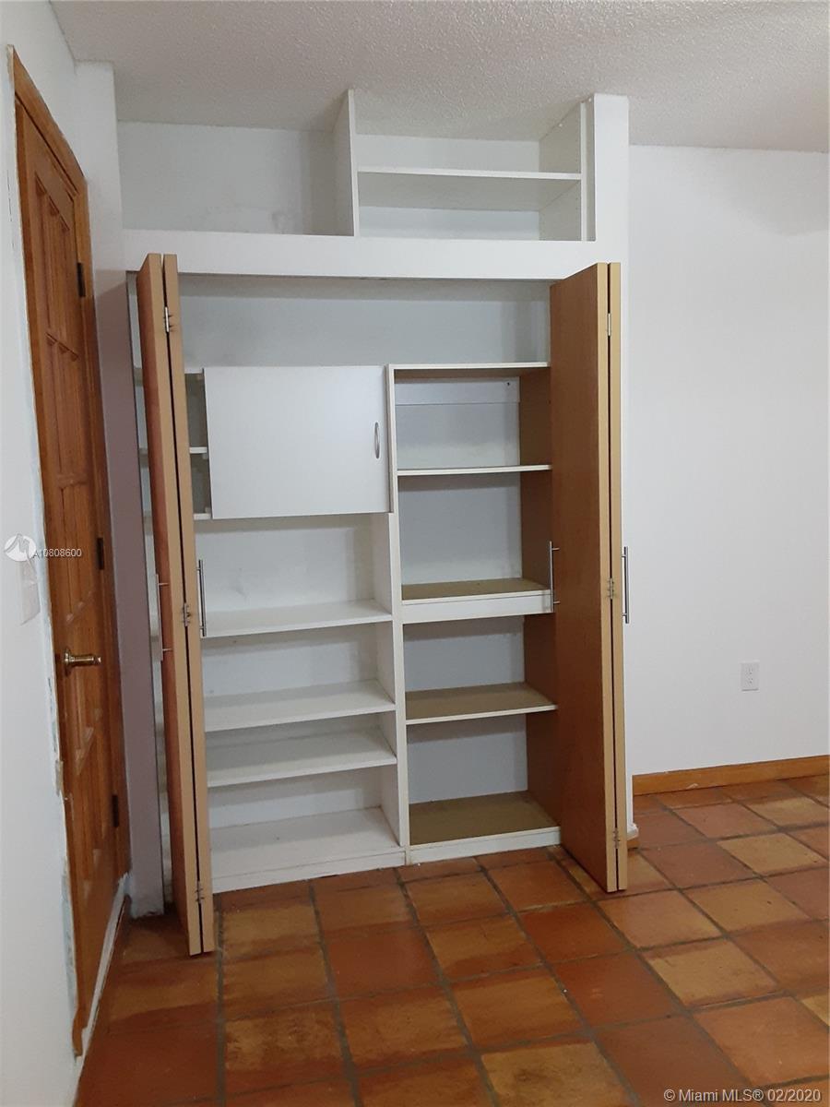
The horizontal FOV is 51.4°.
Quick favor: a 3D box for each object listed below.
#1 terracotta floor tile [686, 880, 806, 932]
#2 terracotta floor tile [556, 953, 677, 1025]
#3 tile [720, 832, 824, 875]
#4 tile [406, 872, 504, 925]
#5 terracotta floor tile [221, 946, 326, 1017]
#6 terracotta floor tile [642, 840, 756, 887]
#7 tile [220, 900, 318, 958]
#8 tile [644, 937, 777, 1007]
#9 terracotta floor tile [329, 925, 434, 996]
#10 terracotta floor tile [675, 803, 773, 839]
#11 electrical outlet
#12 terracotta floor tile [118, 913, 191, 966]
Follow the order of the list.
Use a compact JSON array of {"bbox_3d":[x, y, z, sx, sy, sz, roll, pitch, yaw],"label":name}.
[{"bbox_3d":[1.012,1.084,2.654,0.268,0.015,0.268,-3,6,-12],"label":"terracotta floor tile"},{"bbox_3d":[0.532,1.167,2.311,0.271,0.015,0.277,-3,6,-12],"label":"terracotta floor tile"},{"bbox_3d":[1.308,1.102,3.163,0.278,0.013,0.281,-3,6,-12],"label":"tile"},{"bbox_3d":[0.128,1.128,2.819,0.281,0.015,0.276,-3,6,-12],"label":"tile"},{"bbox_3d":[-0.388,1.190,2.400,0.284,0.015,0.272,-3,6,-12],"label":"terracotta floor tile"},{"bbox_3d":[0.949,1.060,2.932,0.268,0.015,0.268,-3,6,-12],"label":"terracotta floor tile"},{"bbox_3d":[-0.441,1.136,2.624,0.268,0.015,0.268,-3,6,-12],"label":"tile"},{"bbox_3d":[0.832,1.186,2.448,0.277,0.013,0.283,-3,6,-12],"label":"tile"},{"bbox_3d":[-0.104,1.204,2.563,0.282,0.013,0.300,-3,6,-12],"label":"terracotta floor tile"},{"bbox_3d":[1.200,1.036,3.351,0.290,0.015,0.277,-3,6,-12],"label":"terracotta floor tile"},{"bbox_3d":[1.400,0.514,3.598,0.075,0.118,0.009,-3,6,-12],"label":"electrical outlet"},{"bbox_3d":[-0.728,1.150,2.577,0.268,0.015,0.268,-3,6,-12],"label":"terracotta floor tile"}]

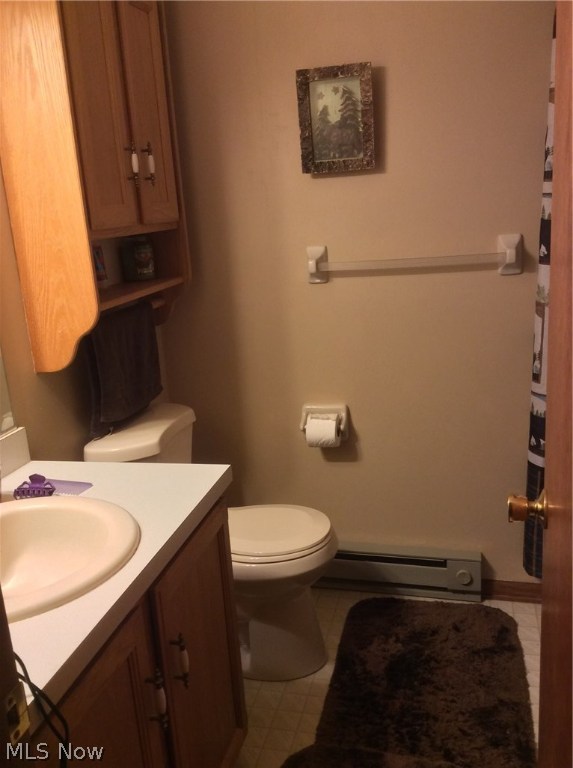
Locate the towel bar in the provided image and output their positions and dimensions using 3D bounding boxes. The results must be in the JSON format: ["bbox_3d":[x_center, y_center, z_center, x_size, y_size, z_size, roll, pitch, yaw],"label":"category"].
[{"bbox_3d":[0.392,-0.393,2.266,0.684,0.120,0.075,1,15,16],"label":"towel bar"}]

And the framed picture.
[{"bbox_3d":[0.159,-0.834,2.235,0.235,0.308,0.028,1,15,16],"label":"framed picture"}]

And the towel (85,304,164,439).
[{"bbox_3d":[-0.471,-0.051,2.037,0.062,0.325,0.410,0,15,14],"label":"towel"}]

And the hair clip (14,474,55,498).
[{"bbox_3d":[-0.577,0.227,1.621,0.085,0.042,0.042,-7,15,-13],"label":"hair clip"}]

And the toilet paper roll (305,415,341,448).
[{"bbox_3d":[0.125,0.163,2.464,0.103,0.112,0.112,1,15,16],"label":"toilet paper roll"}]

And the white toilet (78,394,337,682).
[{"bbox_3d":[-0.174,0.503,2.280,0.710,0.745,0.450,0,15,14],"label":"white toilet"}]

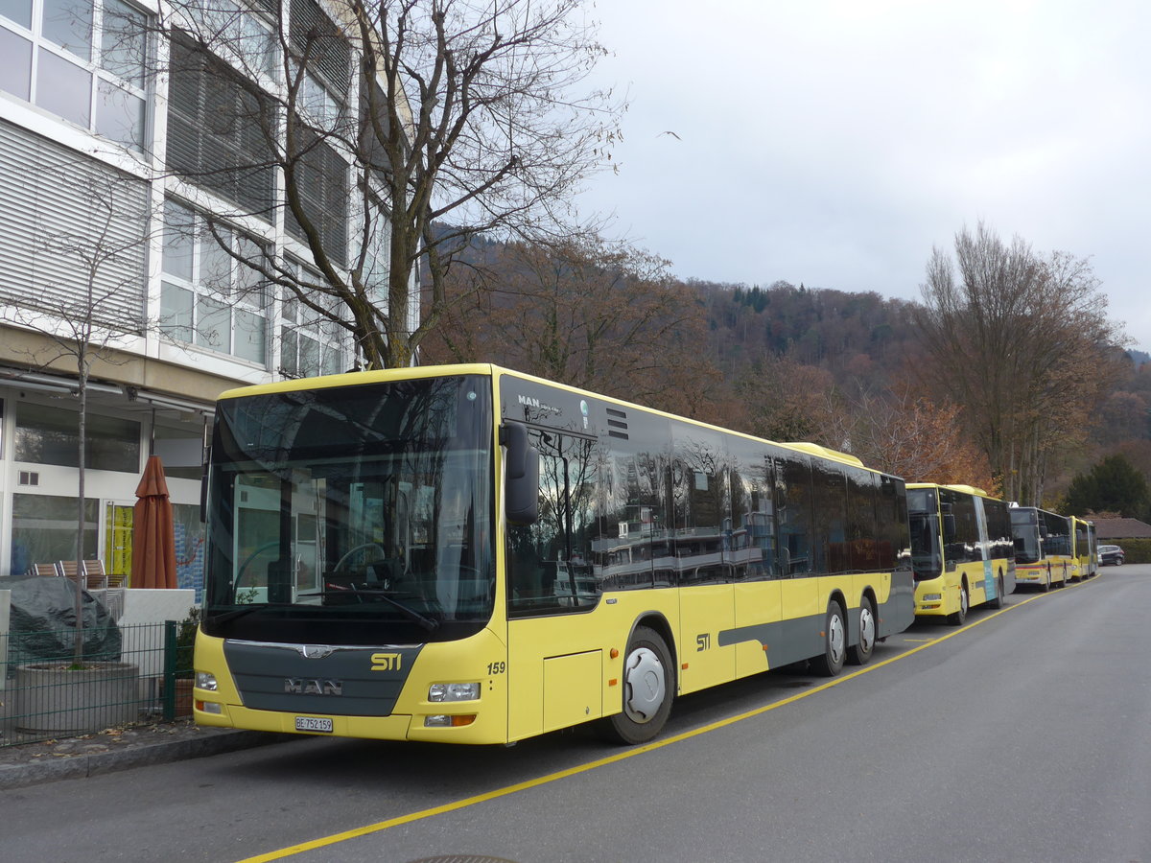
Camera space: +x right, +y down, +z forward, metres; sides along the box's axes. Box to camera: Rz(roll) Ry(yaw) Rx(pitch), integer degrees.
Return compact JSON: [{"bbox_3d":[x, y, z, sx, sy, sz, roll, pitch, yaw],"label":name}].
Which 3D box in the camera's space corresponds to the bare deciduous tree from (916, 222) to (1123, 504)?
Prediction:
[{"bbox_3d":[25.942,-2.103,70.000,12.000,20.200,12.000,-3,-7,26],"label":"bare deciduous tree"}]

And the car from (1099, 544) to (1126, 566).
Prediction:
[{"bbox_3d":[38.200,9.131,88.000,4.100,1.500,1.780,2,-7,-23],"label":"car"}]

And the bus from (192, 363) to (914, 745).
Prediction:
[{"bbox_3d":[1.327,1.443,13.852,2.580,2.980,13.675,-3,-7,26],"label":"bus"}]

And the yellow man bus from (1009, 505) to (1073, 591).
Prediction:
[{"bbox_3d":[15.834,4.141,42.678,2.550,2.980,11.938,-3,-7,26],"label":"yellow man bus"}]

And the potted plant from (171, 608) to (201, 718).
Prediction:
[{"bbox_3d":[-3.345,1.997,10.450,0.500,1.000,0.600,-3,-7,26],"label":"potted plant"}]

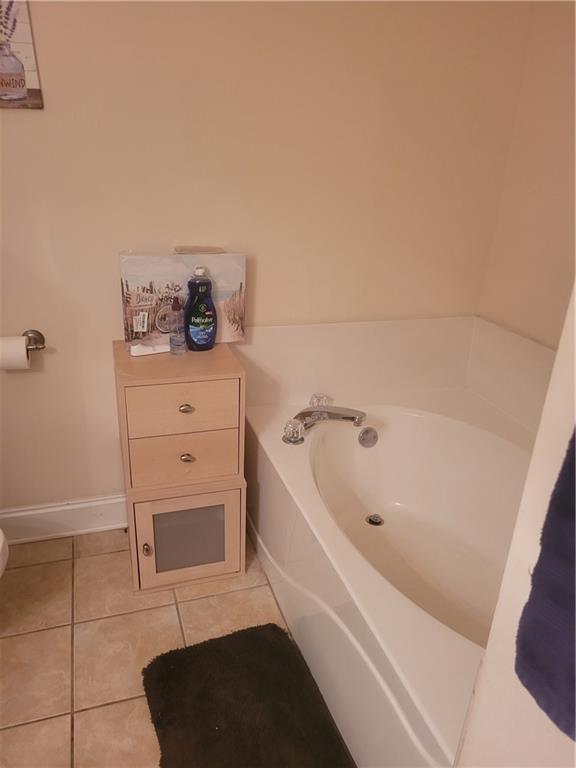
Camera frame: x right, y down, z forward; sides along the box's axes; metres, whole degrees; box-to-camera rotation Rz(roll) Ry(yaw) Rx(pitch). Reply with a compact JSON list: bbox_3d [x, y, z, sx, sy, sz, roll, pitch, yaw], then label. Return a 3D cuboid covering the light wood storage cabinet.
[{"bbox_3d":[-0.363,0.262,1.949,0.368,0.733,0.366,-4,23,-17],"label":"light wood storage cabinet"}]

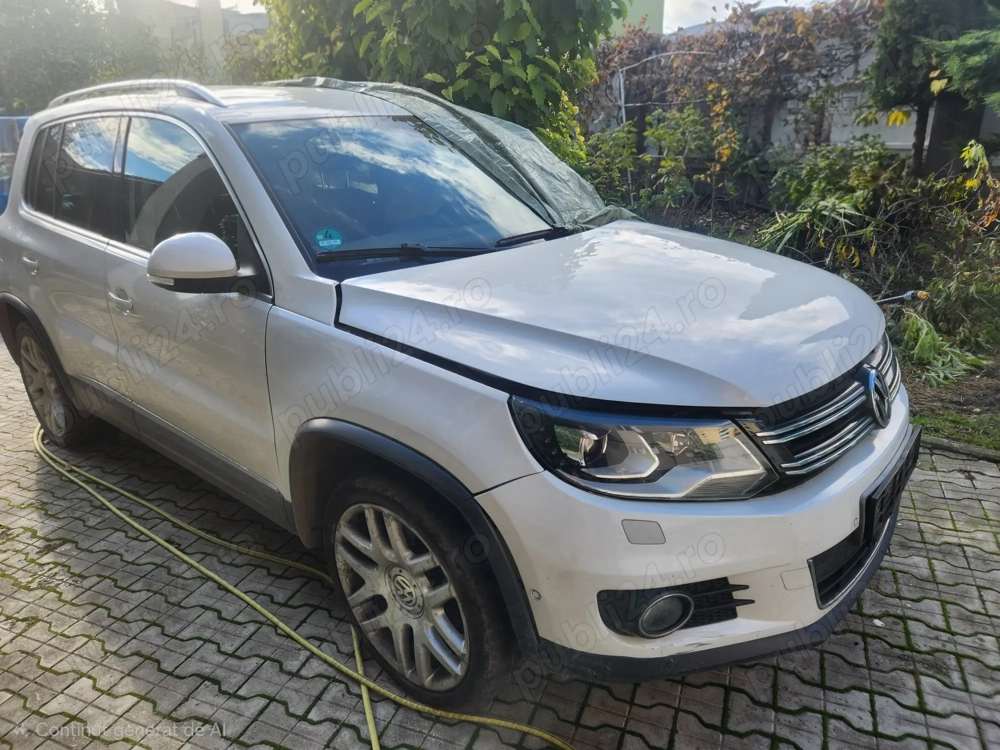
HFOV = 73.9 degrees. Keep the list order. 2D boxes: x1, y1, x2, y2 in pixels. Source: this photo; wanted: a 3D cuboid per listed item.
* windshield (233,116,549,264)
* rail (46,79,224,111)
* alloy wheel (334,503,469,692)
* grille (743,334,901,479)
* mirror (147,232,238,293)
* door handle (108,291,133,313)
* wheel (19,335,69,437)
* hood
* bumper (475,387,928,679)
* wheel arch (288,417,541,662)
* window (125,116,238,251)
[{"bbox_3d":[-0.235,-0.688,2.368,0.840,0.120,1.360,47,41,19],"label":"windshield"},{"bbox_3d":[-1.500,-1.089,2.600,1.730,0.100,0.060,18,27,38],"label":"rail"},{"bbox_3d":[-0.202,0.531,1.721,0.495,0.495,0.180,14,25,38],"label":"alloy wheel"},{"bbox_3d":[0.900,0.037,1.677,0.155,0.210,1.060,14,25,38],"label":"grille"},{"bbox_3d":[-0.823,-0.300,1.807,0.135,0.170,0.240,14,25,38],"label":"mirror"},{"bbox_3d":[-1.286,-0.255,2.261,0.190,0.047,0.050,14,25,38],"label":"door handle"},{"bbox_3d":[-2.198,0.041,3.336,0.505,0.505,0.180,14,25,38],"label":"wheel"},{"bbox_3d":[0.467,-0.249,1.956,1.160,0.230,1.560,14,25,38],"label":"hood"},{"bbox_3d":[0.770,0.262,1.878,0.615,0.600,1.800,14,25,38],"label":"bumper"},{"bbox_3d":[-0.224,0.344,1.628,0.870,0.490,0.140,14,25,38],"label":"wheel arch"},{"bbox_3d":[-1.040,-0.611,2.115,0.820,0.460,0.060,14,7,38],"label":"window"}]

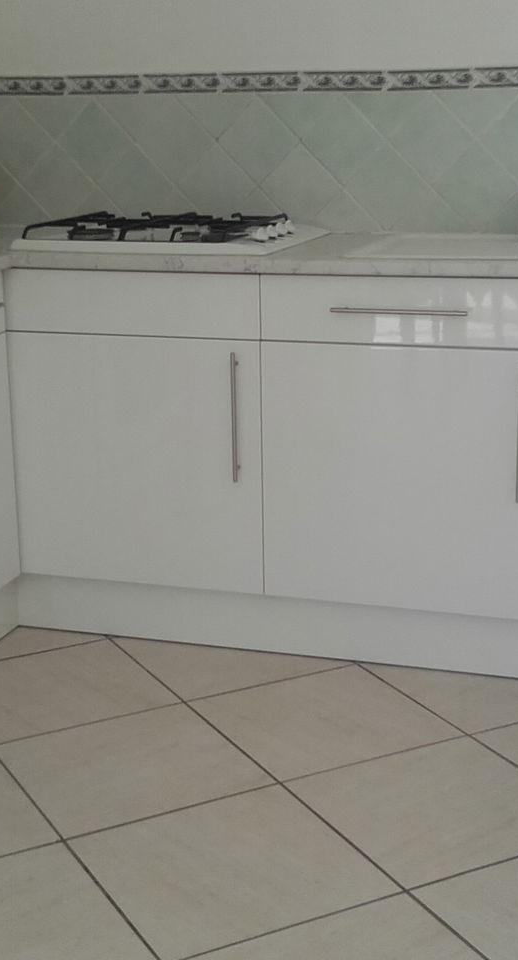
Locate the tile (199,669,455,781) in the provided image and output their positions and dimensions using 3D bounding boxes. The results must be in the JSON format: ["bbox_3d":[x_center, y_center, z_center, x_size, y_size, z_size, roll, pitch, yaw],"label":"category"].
[{"bbox_3d":[0.129,0.486,2.707,0.415,0.010,0.415,-8,16,-26],"label":"tile"}]

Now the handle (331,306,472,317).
[{"bbox_3d":[0.280,-0.339,2.668,0.290,0.013,0.036,4,15,17],"label":"handle"}]

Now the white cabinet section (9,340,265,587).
[{"bbox_3d":[-0.195,-0.095,3.176,0.594,0.561,0.500,4,15,18],"label":"white cabinet section"}]

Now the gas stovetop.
[{"bbox_3d":[-0.174,-0.561,3.020,0.592,0.053,0.510,4,16,17],"label":"gas stovetop"}]

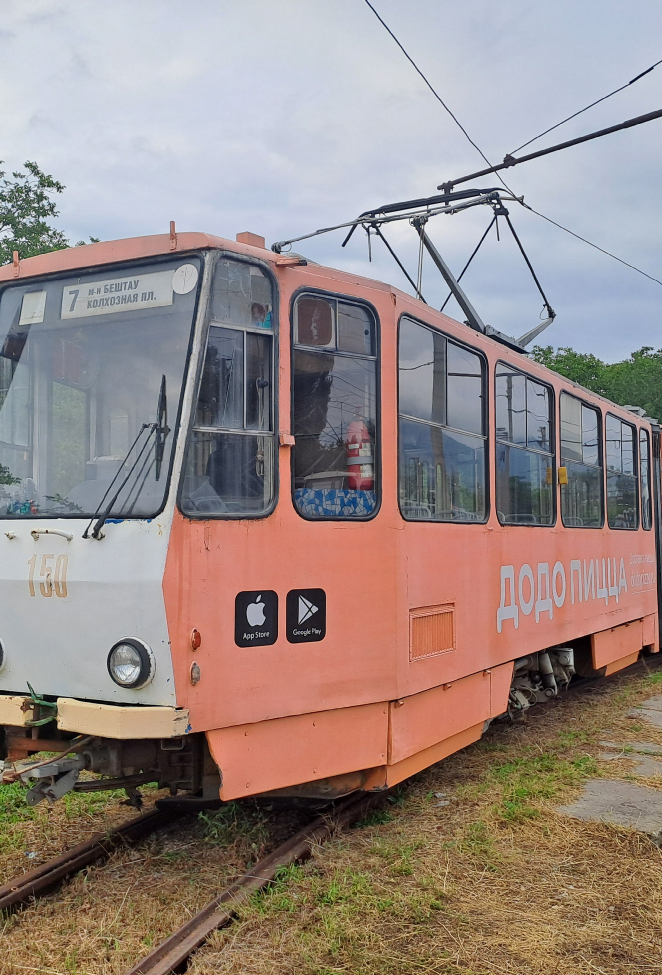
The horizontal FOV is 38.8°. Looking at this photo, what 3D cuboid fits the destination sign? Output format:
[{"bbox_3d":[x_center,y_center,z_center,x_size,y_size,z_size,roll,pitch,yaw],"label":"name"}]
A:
[{"bbox_3d":[-1.053,-0.939,4.604,0.730,0.180,0.030,-2,-12,30],"label":"destination sign"}]

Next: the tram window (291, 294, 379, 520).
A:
[{"bbox_3d":[0.038,-0.423,4.900,0.640,1.170,0.070,3,-5,-43],"label":"tram window"}]

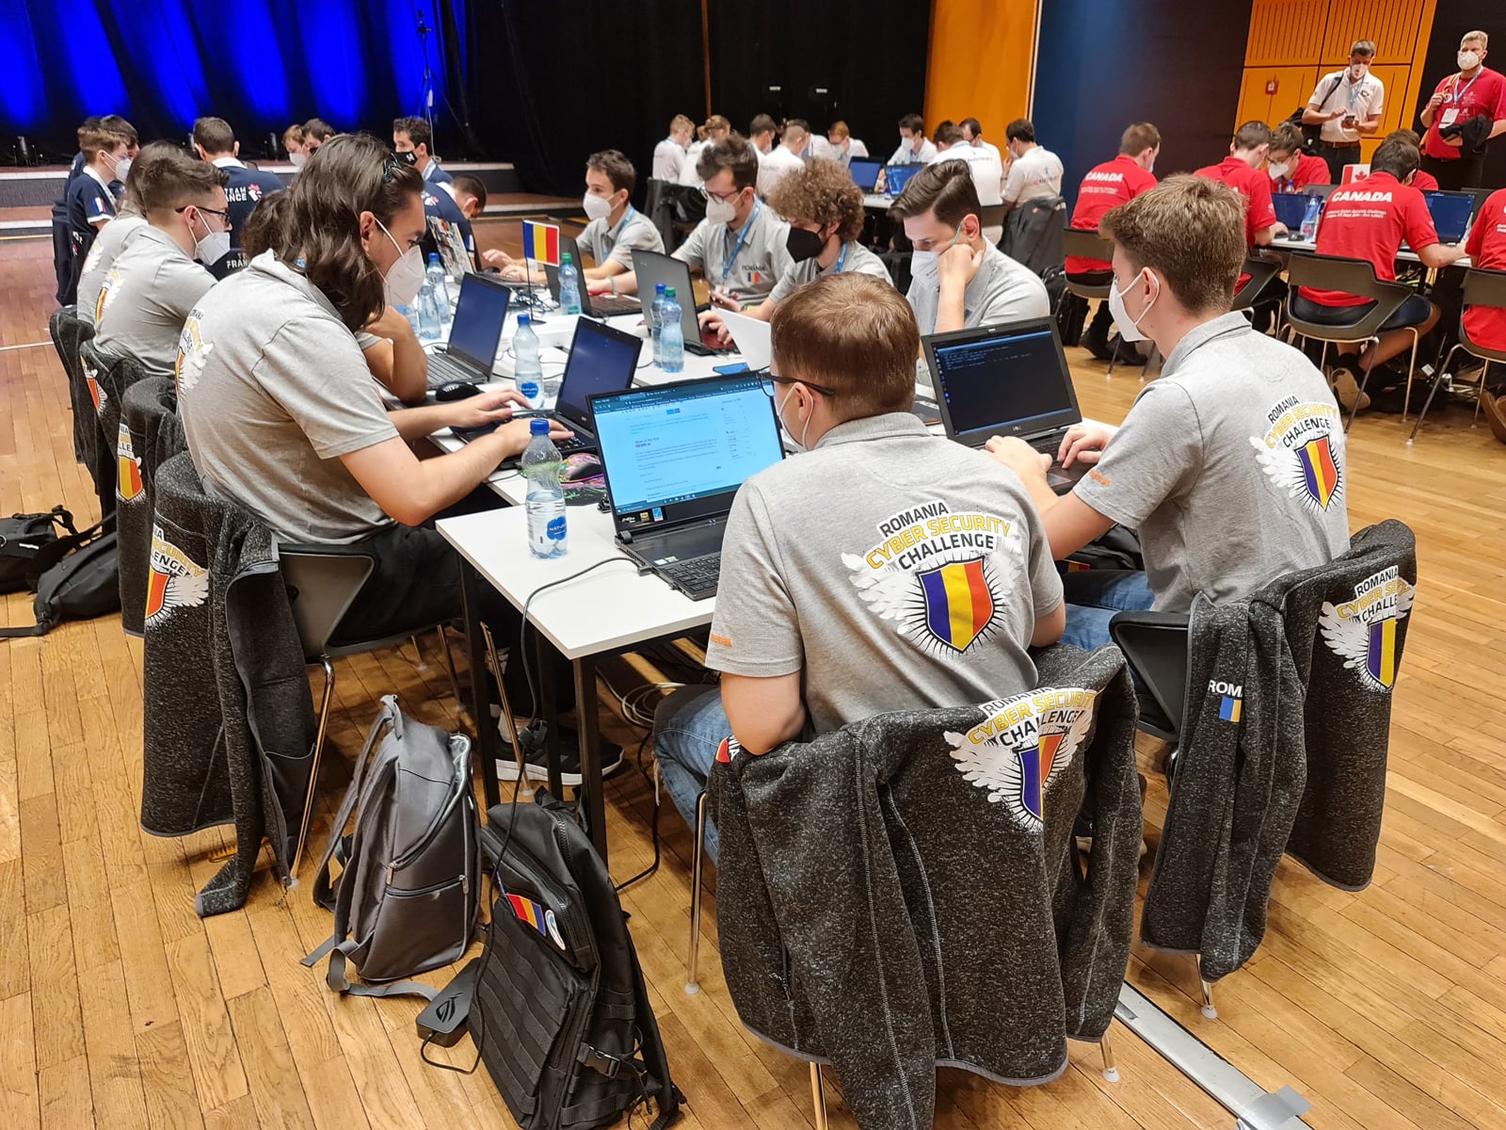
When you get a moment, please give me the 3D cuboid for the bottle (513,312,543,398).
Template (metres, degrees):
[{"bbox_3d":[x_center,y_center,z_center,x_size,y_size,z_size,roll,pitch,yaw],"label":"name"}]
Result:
[{"bbox_3d":[-0.549,-0.497,2.653,0.066,0.221,0.066,-1,23,0],"label":"bottle"}]

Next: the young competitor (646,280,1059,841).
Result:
[{"bbox_3d":[0.158,0.169,1.695,0.540,1.200,0.740,-12,26,-24],"label":"young competitor"}]

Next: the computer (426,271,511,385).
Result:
[{"bbox_3d":[-0.876,-0.639,2.967,0.320,0.235,0.380,-14,27,-28],"label":"computer"}]

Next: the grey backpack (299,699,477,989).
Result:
[{"bbox_3d":[-0.644,0.480,2.016,0.250,0.450,0.290,5,20,-24],"label":"grey backpack"}]

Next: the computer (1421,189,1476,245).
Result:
[{"bbox_3d":[3.324,-1.721,5.393,0.330,0.236,0.350,-15,27,-30],"label":"computer"}]

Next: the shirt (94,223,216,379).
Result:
[{"bbox_3d":[-1.698,-0.718,3.187,0.400,0.580,0.500,-17,28,-33],"label":"shirt"}]

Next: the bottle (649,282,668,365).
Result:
[{"bbox_3d":[-0.264,-0.666,3.028,0.066,0.221,0.066,-1,23,0],"label":"bottle"}]

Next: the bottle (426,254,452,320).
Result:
[{"bbox_3d":[-1.064,-0.938,3.680,0.066,0.221,0.066,-1,23,0],"label":"bottle"}]

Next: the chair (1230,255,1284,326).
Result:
[{"bbox_3d":[2.564,-1.403,5.997,0.540,0.790,0.540,-18,28,-37],"label":"chair"}]

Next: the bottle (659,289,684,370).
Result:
[{"bbox_3d":[-0.227,-0.657,3.037,0.065,0.216,0.065,0,22,0],"label":"bottle"}]

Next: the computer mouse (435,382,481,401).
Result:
[{"bbox_3d":[-0.758,-0.445,2.785,0.113,0.037,0.064,-15,27,-30],"label":"computer mouse"}]

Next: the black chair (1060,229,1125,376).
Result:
[{"bbox_3d":[2.097,-1.552,6.362,0.540,0.790,0.540,-14,26,-29],"label":"black chair"}]

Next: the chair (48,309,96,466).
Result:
[{"bbox_3d":[-2.033,-0.498,3.844,0.540,0.770,0.520,-15,27,-29],"label":"chair"}]

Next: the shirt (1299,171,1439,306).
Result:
[{"bbox_3d":[2.821,-1.475,4.945,0.460,0.600,0.530,-20,30,-37],"label":"shirt"}]

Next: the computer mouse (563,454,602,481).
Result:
[{"bbox_3d":[-0.324,-0.212,2.189,0.122,0.040,0.066,-14,26,-29],"label":"computer mouse"}]

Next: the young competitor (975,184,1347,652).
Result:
[{"bbox_3d":[0.743,-0.029,2.046,0.520,1.320,0.760,-17,28,-33],"label":"young competitor"}]

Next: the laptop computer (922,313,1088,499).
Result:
[{"bbox_3d":[0.626,-0.347,2.269,0.390,0.240,0.380,-15,27,-29],"label":"laptop computer"}]

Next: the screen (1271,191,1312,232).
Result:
[{"bbox_3d":[3.237,-2.121,6.547,0.020,0.208,0.335,8,13,-39],"label":"screen"}]

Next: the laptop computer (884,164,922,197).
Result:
[{"bbox_3d":[1.353,-3.153,9.000,0.365,0.235,0.320,-12,25,-27],"label":"laptop computer"}]

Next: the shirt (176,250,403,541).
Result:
[{"bbox_3d":[-0.908,-0.300,2.160,0.390,0.630,0.500,-17,28,-33],"label":"shirt"}]

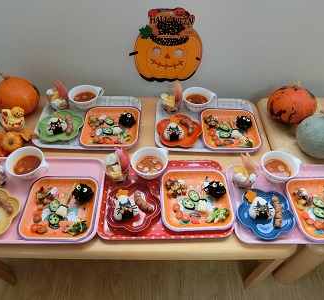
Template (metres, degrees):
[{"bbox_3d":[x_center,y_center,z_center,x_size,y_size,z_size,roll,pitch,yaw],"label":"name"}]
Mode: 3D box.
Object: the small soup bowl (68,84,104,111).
[{"bbox_3d":[-0.265,-0.183,1.037,0.122,0.055,0.102,-9,51,-8],"label":"small soup bowl"}]

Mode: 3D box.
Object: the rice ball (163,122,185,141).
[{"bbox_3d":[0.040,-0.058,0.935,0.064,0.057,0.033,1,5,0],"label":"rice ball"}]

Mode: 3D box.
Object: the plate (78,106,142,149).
[{"bbox_3d":[-0.178,-0.080,1.019,0.199,0.020,0.199,1,49,-1],"label":"plate"}]

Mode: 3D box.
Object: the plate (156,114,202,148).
[{"bbox_3d":[0.061,-0.060,1.008,0.156,0.026,0.156,1,49,-1],"label":"plate"}]

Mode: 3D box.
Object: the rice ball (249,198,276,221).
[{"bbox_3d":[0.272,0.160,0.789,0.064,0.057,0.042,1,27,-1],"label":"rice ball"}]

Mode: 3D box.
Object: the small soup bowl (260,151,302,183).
[{"bbox_3d":[0.346,0.058,0.846,0.122,0.055,0.102,-7,50,-7],"label":"small soup bowl"}]

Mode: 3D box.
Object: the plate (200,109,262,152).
[{"bbox_3d":[0.239,-0.071,1.024,0.199,0.020,0.199,1,49,-1],"label":"plate"}]

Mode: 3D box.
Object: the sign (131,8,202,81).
[{"bbox_3d":[0.018,-0.365,1.041,0.265,0.283,0.012,1,49,-1],"label":"sign"}]

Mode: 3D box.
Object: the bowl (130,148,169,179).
[{"bbox_3d":[-0.034,0.050,0.883,0.116,0.060,0.116,1,49,-1],"label":"bowl"}]

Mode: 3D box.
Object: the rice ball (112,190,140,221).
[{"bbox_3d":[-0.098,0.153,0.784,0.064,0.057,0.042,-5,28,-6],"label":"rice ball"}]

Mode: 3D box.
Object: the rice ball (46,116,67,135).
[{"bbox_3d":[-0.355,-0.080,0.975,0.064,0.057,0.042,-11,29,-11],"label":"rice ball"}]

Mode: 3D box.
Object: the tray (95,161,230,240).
[{"bbox_3d":[0.011,0.134,0.804,0.350,0.019,0.246,0,50,-1],"label":"tray"}]

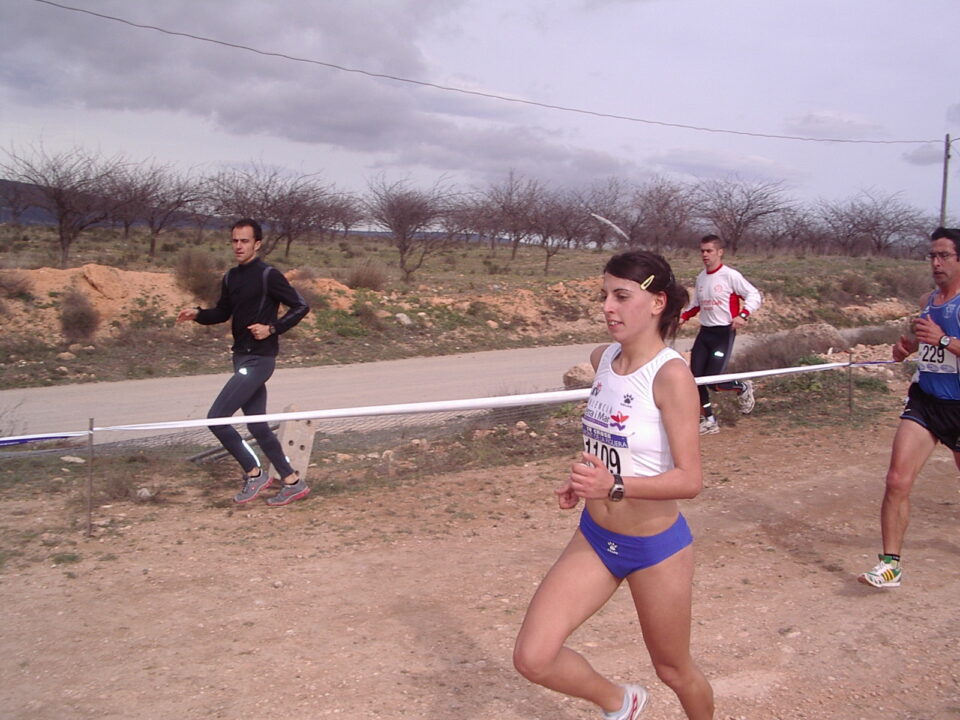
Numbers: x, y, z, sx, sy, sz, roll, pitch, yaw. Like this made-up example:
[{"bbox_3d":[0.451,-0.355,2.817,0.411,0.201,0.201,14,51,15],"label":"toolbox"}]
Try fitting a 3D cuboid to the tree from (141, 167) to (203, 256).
[{"bbox_3d":[-10.832,-5.196,37.000,2.395,3.195,2.700,1,7,0],"label":"tree"}]

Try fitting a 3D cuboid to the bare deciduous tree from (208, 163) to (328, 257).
[{"bbox_3d":[-7.426,-5.284,37.000,4.213,3.300,4.000,1,7,0],"label":"bare deciduous tree"}]

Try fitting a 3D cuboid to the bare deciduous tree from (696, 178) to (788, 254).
[{"bbox_3d":[10.213,-5.641,41.000,3.735,2.996,3.600,1,7,0],"label":"bare deciduous tree"}]

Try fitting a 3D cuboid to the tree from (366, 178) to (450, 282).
[{"bbox_3d":[-2.002,-3.625,29.500,2.351,2.911,2.351,1,7,0],"label":"tree"}]

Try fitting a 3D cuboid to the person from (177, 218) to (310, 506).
[{"bbox_3d":[-1.403,0.015,6.250,0.700,1.700,0.580,-5,9,-43],"label":"person"}]

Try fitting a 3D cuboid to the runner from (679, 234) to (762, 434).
[{"bbox_3d":[2.027,-0.215,8.880,0.720,1.680,0.580,-5,9,-42],"label":"runner"}]

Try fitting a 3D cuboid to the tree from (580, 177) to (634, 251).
[{"bbox_3d":[5.203,-5.937,43.000,2.534,3.101,2.800,1,7,0],"label":"tree"}]

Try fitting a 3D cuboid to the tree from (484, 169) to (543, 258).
[{"bbox_3d":[1.240,-5.366,39.000,2.361,3.294,2.700,1,7,0],"label":"tree"}]

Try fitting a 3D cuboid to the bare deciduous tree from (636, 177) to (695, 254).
[{"bbox_3d":[7.217,-5.641,41.000,2.533,2.996,2.800,1,7,0],"label":"bare deciduous tree"}]

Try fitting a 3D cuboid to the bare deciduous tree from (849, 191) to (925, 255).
[{"bbox_3d":[18.130,-6.088,47.000,3.568,2.944,3.568,1,7,0],"label":"bare deciduous tree"}]

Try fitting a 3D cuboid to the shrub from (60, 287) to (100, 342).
[{"bbox_3d":[-5.042,-0.562,13.300,0.505,0.682,0.505,1,7,0],"label":"shrub"}]

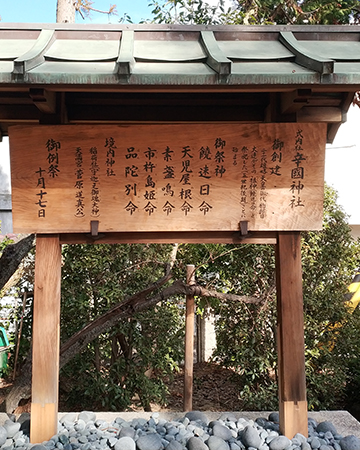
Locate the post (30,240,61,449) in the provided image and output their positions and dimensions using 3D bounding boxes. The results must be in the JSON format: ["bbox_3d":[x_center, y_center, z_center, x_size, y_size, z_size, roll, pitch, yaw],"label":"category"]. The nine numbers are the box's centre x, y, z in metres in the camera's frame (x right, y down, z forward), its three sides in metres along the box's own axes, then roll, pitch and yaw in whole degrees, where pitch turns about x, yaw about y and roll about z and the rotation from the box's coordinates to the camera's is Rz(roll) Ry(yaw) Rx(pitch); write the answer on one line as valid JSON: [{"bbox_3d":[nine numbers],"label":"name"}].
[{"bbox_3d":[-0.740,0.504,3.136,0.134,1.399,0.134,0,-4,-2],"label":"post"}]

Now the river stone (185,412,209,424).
[{"bbox_3d":[0.099,1.160,3.317,0.134,0.083,0.107,0,-4,-2],"label":"river stone"}]

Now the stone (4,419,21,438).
[{"bbox_3d":[-0.928,1.127,3.064,0.090,0.088,0.093,0,-4,-2],"label":"stone"}]

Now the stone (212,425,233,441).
[{"bbox_3d":[0.230,1.135,3.034,0.102,0.080,0.088,0,-4,-2],"label":"stone"}]

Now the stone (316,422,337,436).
[{"bbox_3d":[0.817,1.143,3.093,0.109,0.078,0.098,0,-4,-2],"label":"stone"}]

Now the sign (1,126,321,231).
[{"bbox_3d":[-0.061,-0.251,3.032,1.700,0.580,0.050,-1,9,-1],"label":"sign"}]

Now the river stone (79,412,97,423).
[{"bbox_3d":[-0.561,1.168,3.366,0.105,0.063,0.088,0,-4,-2],"label":"river stone"}]

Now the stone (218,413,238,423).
[{"bbox_3d":[0.294,1.171,3.366,0.112,0.063,0.088,0,-4,-2],"label":"stone"}]

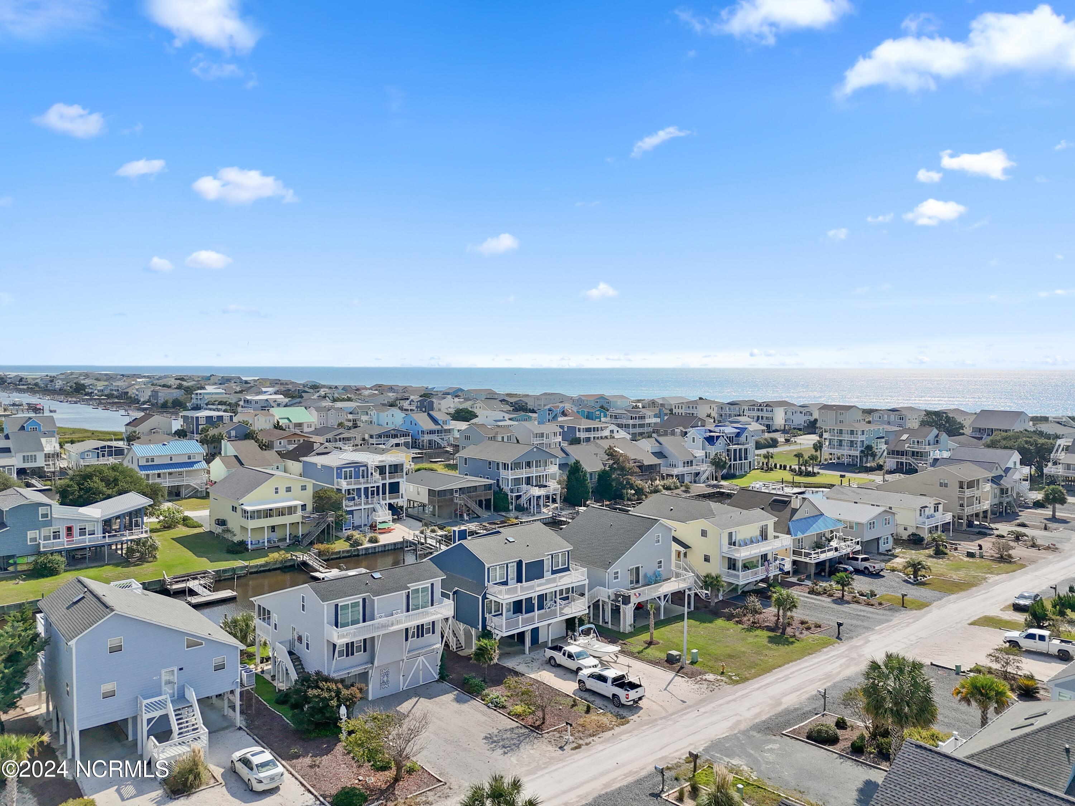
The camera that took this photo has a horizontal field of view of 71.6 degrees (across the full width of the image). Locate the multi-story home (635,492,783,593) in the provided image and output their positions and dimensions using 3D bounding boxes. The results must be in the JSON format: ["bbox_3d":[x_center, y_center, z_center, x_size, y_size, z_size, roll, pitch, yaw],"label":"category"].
[{"bbox_3d":[20.599,16.856,90.755,10.700,9.400,16.600,-2,4,-39],"label":"multi-story home"}]

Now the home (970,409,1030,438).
[{"bbox_3d":[155.482,8.350,251.129,10.800,11.200,13.900,-2,4,-35],"label":"home"}]

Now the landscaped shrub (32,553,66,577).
[{"bbox_3d":[-61.315,20.241,93.499,3.700,2.800,3.300,0,3,0],"label":"landscaped shrub"}]

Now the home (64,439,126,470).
[{"bbox_3d":[-107.390,13.006,182.004,11.400,7.000,13.600,-2,4,-42],"label":"home"}]

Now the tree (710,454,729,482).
[{"bbox_3d":[41.447,14.844,169.470,4.200,6.250,4.200,0,3,0],"label":"tree"}]

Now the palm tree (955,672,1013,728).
[{"bbox_3d":[31.226,21.225,52.025,4.100,4.600,4.000,-2,4,-42],"label":"palm tree"}]

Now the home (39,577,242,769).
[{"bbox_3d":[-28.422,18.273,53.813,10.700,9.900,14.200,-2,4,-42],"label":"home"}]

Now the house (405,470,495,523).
[{"bbox_3d":[-16.850,16.260,133.860,12.800,6.800,14.200,-2,4,-41],"label":"house"}]

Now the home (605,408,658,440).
[{"bbox_3d":[33.040,7.760,260.750,14.000,11.400,13.000,-2,4,-41],"label":"home"}]

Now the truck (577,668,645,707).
[{"bbox_3d":[5.668,22.132,58.690,2.030,1.940,5.810,-2,4,-41],"label":"truck"}]

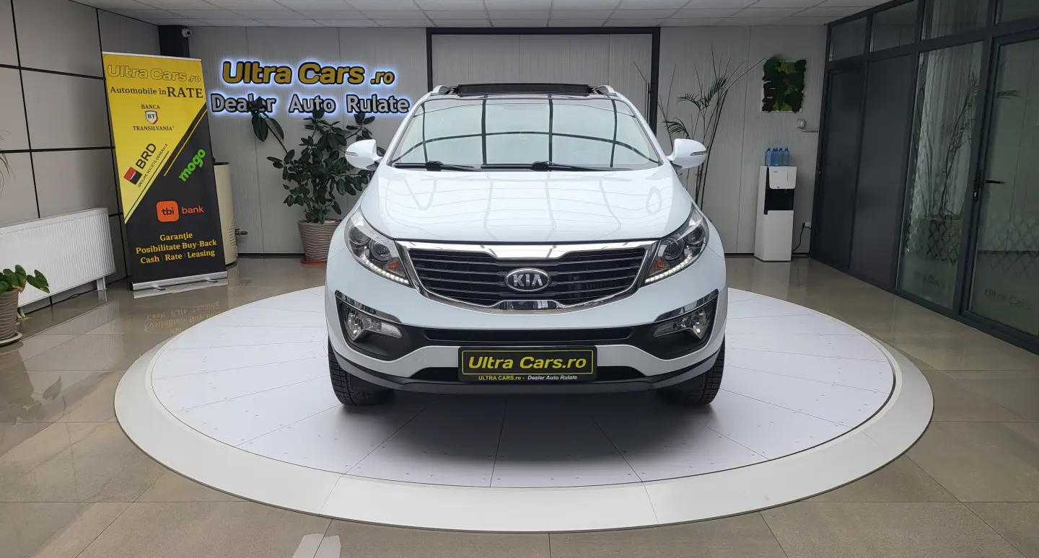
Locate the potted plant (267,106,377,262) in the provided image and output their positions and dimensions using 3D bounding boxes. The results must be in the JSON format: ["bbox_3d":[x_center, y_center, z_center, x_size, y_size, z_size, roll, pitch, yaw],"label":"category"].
[{"bbox_3d":[-2.115,-1.011,7.808,1.250,1.700,1.080,0,11,0],"label":"potted plant"}]

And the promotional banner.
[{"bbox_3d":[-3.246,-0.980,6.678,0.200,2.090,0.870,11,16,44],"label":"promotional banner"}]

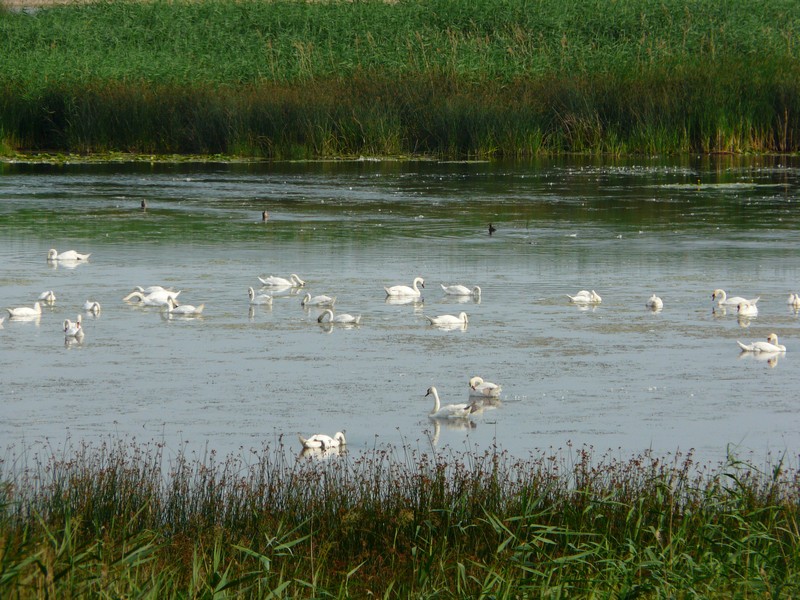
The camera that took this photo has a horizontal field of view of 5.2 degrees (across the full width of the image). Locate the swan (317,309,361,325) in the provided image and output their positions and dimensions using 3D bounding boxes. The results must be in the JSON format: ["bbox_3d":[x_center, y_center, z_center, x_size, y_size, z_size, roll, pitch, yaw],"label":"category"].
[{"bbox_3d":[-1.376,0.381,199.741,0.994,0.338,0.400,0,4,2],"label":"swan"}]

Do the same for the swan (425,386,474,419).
[{"bbox_3d":[0.967,2.013,172.342,0.913,0.628,0.380,1,4,10],"label":"swan"}]

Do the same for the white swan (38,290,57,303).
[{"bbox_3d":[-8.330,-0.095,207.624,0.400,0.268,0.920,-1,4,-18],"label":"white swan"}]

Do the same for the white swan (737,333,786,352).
[{"bbox_3d":[8.145,0.949,197.645,1.100,0.450,0.450,0,4,3],"label":"white swan"}]

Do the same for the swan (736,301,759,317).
[{"bbox_3d":[8.276,0.179,208.533,0.440,0.380,0.980,2,5,20],"label":"swan"}]

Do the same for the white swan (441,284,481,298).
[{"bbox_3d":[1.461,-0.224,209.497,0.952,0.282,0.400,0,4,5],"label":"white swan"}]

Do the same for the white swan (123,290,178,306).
[{"bbox_3d":[-5.968,-0.042,211.655,1.420,0.360,0.450,2,5,22],"label":"white swan"}]

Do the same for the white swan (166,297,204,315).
[{"bbox_3d":[-4.947,0.127,202.991,0.900,0.425,0.400,1,4,10],"label":"white swan"}]

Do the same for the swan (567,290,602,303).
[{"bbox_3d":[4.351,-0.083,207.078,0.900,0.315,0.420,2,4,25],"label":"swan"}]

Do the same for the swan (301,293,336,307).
[{"bbox_3d":[-1.955,-0.022,211.657,0.970,0.320,0.430,2,5,28],"label":"swan"}]

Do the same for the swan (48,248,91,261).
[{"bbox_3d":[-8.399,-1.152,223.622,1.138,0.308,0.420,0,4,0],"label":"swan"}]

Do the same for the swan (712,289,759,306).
[{"bbox_3d":[7.894,-0.060,206.102,1.134,0.396,0.420,0,4,0],"label":"swan"}]

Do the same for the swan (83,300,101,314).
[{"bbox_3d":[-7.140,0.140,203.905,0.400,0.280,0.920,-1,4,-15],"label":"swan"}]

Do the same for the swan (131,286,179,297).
[{"bbox_3d":[-5.976,-0.260,214.873,1.140,0.320,0.430,1,4,8],"label":"swan"}]

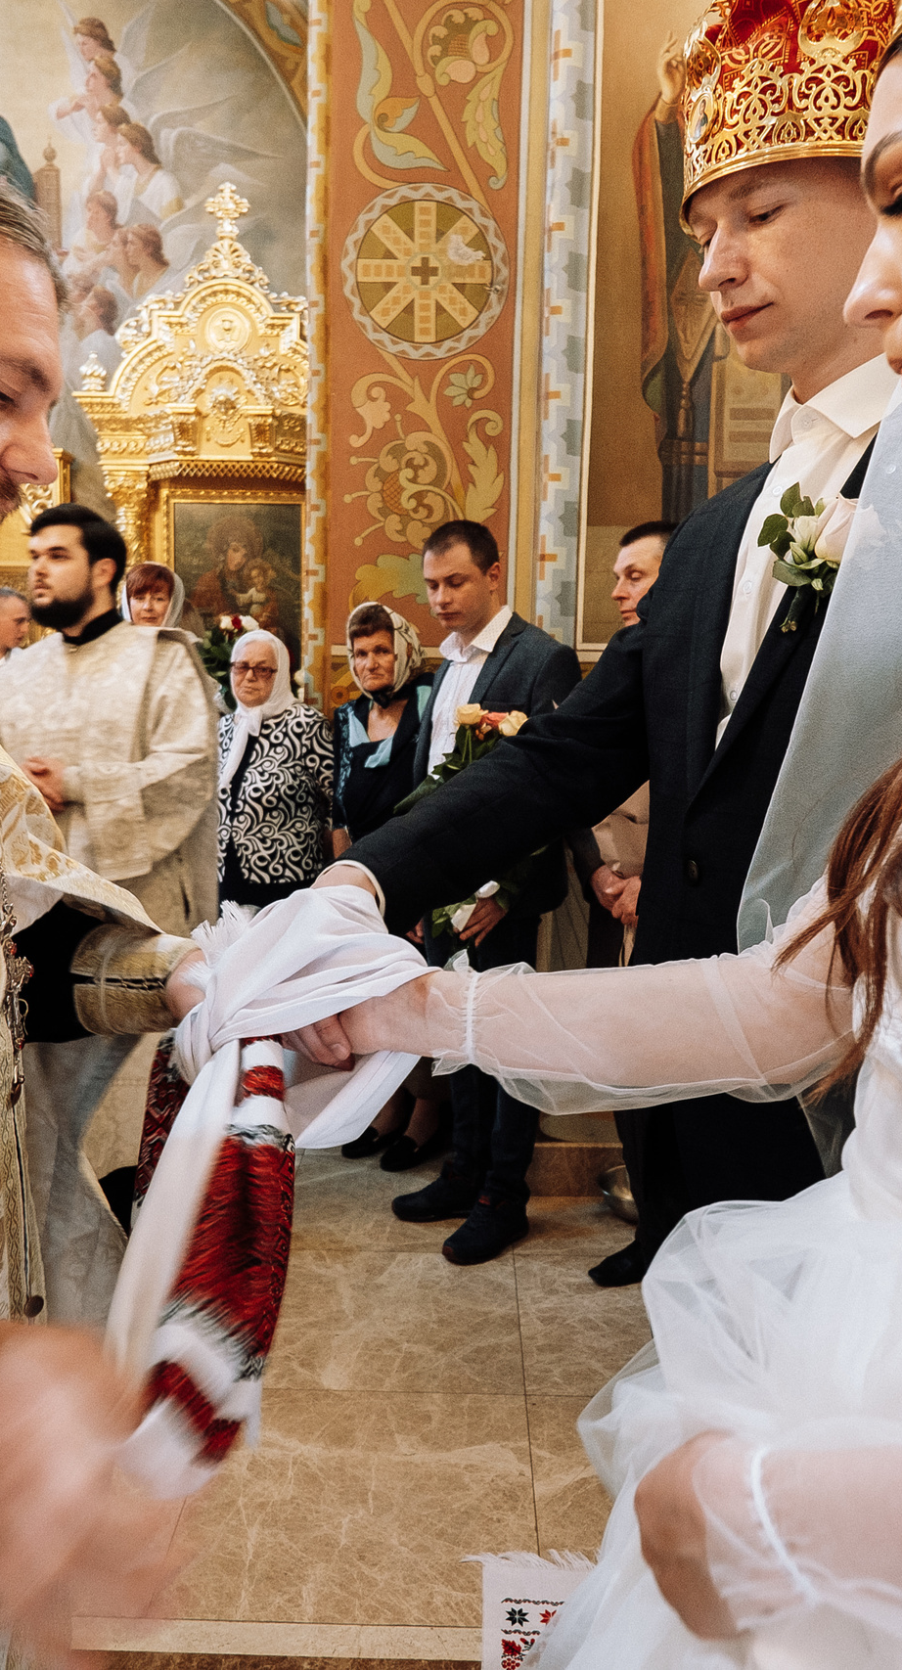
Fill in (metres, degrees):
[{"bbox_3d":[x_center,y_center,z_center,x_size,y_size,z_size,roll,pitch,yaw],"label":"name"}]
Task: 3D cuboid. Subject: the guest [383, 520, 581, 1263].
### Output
[{"bbox_3d":[0.065,0.143,2.963,0.360,1.794,0.510,-8,13,-43],"label":"guest"}]

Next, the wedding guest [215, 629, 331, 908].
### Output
[{"bbox_3d":[-0.595,0.119,3.822,0.510,1.536,0.340,8,11,34],"label":"wedding guest"}]

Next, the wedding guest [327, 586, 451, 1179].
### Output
[{"bbox_3d":[-0.186,0.157,3.412,0.470,1.610,0.320,7,11,33],"label":"wedding guest"}]

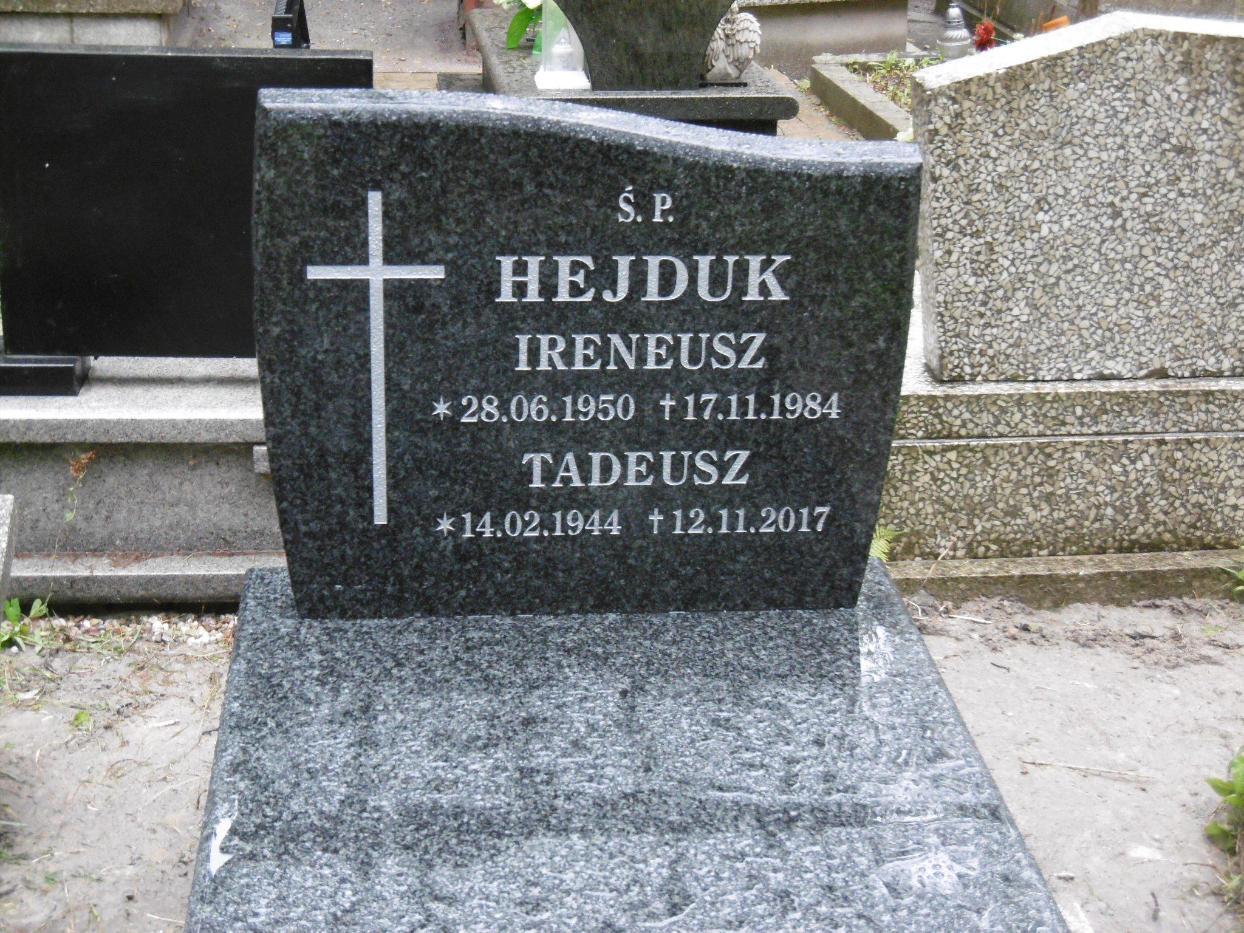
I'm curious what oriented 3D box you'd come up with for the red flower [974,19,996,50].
[{"bbox_3d":[1.128,-1.343,6.600,0.070,0.092,0.070,4,20,9],"label":"red flower"}]

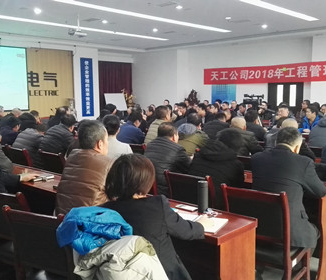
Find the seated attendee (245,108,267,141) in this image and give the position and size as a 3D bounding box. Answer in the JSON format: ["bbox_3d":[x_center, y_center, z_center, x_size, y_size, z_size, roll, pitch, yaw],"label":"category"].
[{"bbox_3d":[1.419,0.215,5.712,0.540,1.300,0.750,5,8,42],"label":"seated attendee"}]

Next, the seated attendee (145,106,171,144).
[{"bbox_3d":[-0.005,0.247,5.201,0.560,1.380,0.780,5,8,38],"label":"seated attendee"}]

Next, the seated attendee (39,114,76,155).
[{"bbox_3d":[-1.096,0.373,4.463,0.540,1.290,0.800,5,8,38],"label":"seated attendee"}]

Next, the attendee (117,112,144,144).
[{"bbox_3d":[-0.375,0.237,5.618,0.550,1.300,0.760,5,8,42],"label":"attendee"}]

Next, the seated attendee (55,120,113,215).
[{"bbox_3d":[-0.382,0.577,2.307,0.560,1.340,0.760,5,8,42],"label":"seated attendee"}]

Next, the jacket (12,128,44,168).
[{"bbox_3d":[-1.714,0.168,4.770,0.500,0.630,0.470,6,9,44],"label":"jacket"}]

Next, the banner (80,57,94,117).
[{"bbox_3d":[-3.146,-2.179,15.454,0.576,2.384,0.040,-6,9,-42],"label":"banner"}]

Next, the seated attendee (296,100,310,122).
[{"bbox_3d":[3.469,-0.231,9.497,0.750,1.320,0.520,-5,8,-36],"label":"seated attendee"}]

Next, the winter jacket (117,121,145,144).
[{"bbox_3d":[-0.452,0.063,5.560,0.540,0.640,0.500,5,8,42],"label":"winter jacket"}]

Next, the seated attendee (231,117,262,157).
[{"bbox_3d":[0.938,0.381,4.436,0.570,1.280,0.800,5,8,38],"label":"seated attendee"}]

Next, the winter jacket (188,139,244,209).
[{"bbox_3d":[0.437,0.331,3.259,0.560,0.700,0.500,5,8,40],"label":"winter jacket"}]

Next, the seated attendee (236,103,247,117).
[{"bbox_3d":[1.837,-0.161,9.068,0.780,1.300,0.520,-5,8,-36],"label":"seated attendee"}]

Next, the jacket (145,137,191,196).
[{"bbox_3d":[0.054,0.324,3.400,0.550,0.640,0.500,5,8,42],"label":"jacket"}]

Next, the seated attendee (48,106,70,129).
[{"bbox_3d":[-1.714,0.129,6.467,0.550,1.340,0.780,5,8,38],"label":"seated attendee"}]

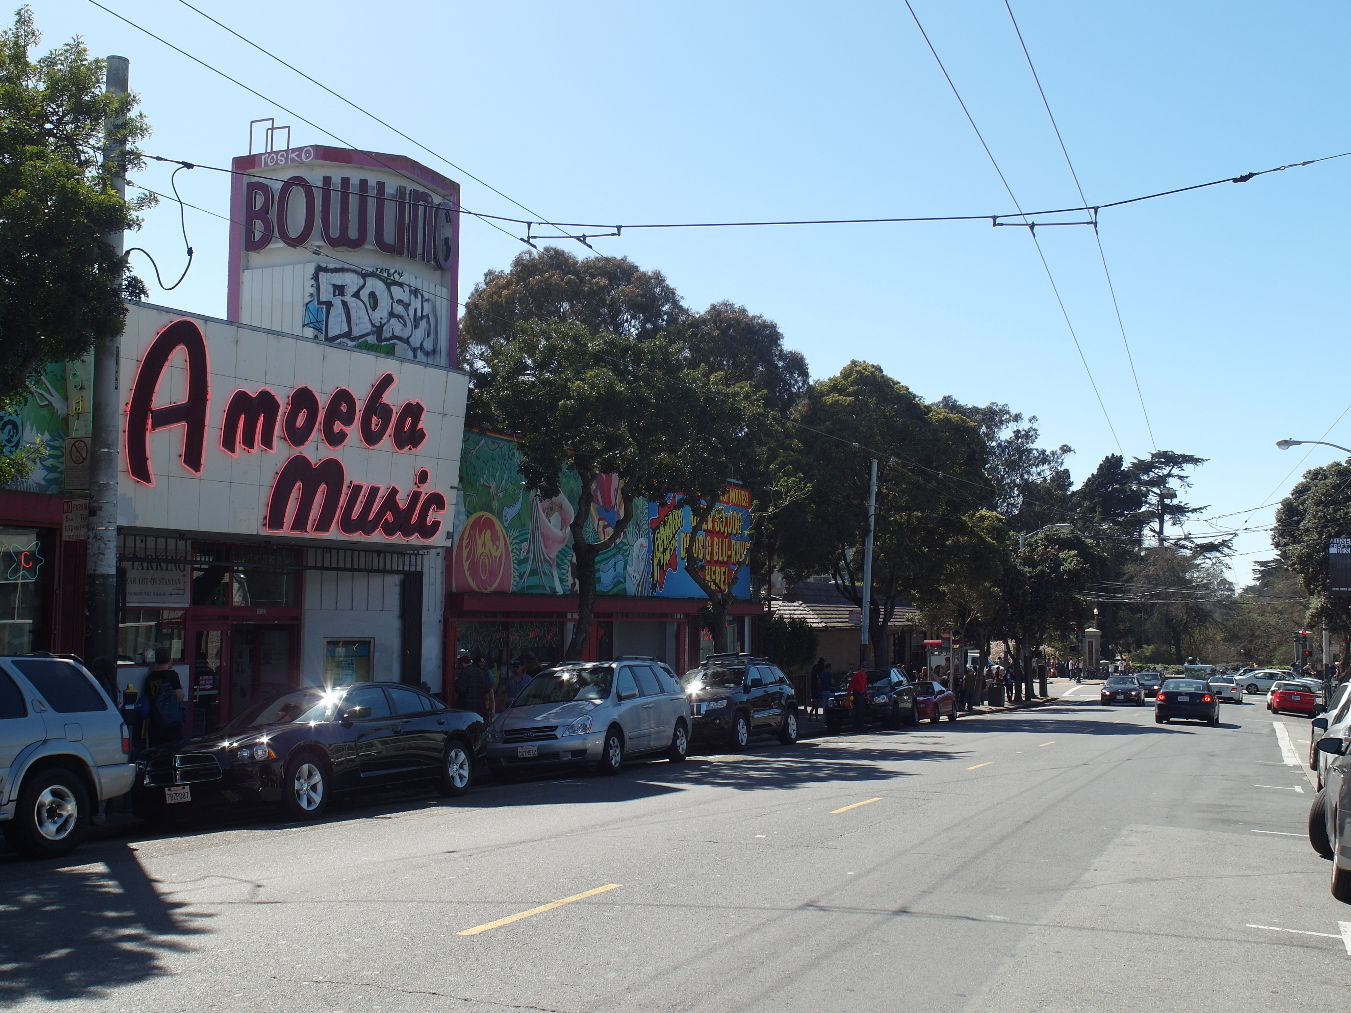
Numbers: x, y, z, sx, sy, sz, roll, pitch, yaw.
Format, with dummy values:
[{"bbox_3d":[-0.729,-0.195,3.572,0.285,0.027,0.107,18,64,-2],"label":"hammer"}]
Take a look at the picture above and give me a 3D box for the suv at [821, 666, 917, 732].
[{"bbox_3d":[5.757,5.443,37.992,1.860,1.700,4.620,-2,-7,21],"label":"suv"}]

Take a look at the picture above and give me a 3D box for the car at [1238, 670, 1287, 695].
[{"bbox_3d":[36.866,10.821,81.881,4.600,1.420,1.800,-2,-5,24],"label":"car"}]

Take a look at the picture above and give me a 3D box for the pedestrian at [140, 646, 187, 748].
[{"bbox_3d":[-6.839,2.741,17.621,0.520,1.730,0.450,0,-5,6],"label":"pedestrian"}]

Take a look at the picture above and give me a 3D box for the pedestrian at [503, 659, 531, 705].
[{"bbox_3d":[-3.060,3.778,25.432,0.500,1.700,0.360,-1,-5,18],"label":"pedestrian"}]

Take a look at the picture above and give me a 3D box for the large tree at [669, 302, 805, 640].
[{"bbox_3d":[1.423,0.344,34.119,3.900,10.600,3.900,1,-5,0],"label":"large tree"}]

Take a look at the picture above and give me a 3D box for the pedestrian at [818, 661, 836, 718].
[{"bbox_3d":[4.468,5.477,39.138,0.350,1.760,0.500,4,-6,-41],"label":"pedestrian"}]

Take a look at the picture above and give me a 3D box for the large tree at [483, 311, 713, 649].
[{"bbox_3d":[-1.804,0.472,26.749,4.600,8.500,4.600,-1,-5,24],"label":"large tree"}]

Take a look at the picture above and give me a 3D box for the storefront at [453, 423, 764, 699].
[{"bbox_3d":[-1.987,2.409,36.183,3.500,7.050,18.000,-1,-5,24],"label":"storefront"}]

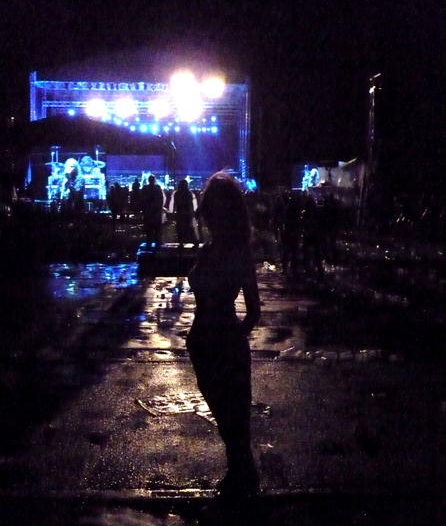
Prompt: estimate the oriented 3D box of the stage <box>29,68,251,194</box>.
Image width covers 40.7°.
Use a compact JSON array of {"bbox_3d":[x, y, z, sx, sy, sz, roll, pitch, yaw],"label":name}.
[{"bbox_3d":[-7.220,-11.194,54.465,18.500,11.000,9.000,0,6,-3],"label":"stage"}]

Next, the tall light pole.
[{"bbox_3d":[6.830,-5.130,28.000,0.700,7.300,0.500,0,6,0],"label":"tall light pole"}]

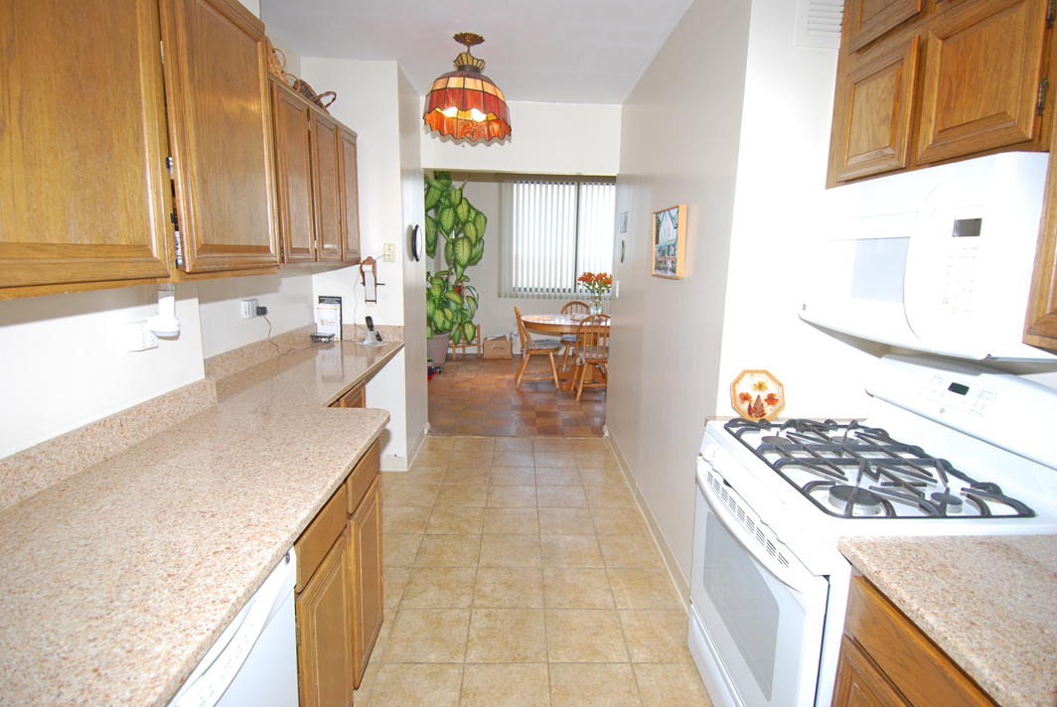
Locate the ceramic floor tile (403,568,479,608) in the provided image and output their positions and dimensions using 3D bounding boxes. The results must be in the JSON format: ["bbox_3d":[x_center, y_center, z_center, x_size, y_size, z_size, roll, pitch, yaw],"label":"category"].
[{"bbox_3d":[-0.393,1.053,2.374,0.301,0.010,0.296,1,11,-1],"label":"ceramic floor tile"}]

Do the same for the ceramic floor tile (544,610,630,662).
[{"bbox_3d":[0.225,1.115,2.091,0.301,0.010,0.296,1,11,-1],"label":"ceramic floor tile"}]

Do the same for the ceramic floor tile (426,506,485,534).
[{"bbox_3d":[-0.408,0.948,2.998,0.305,0.010,0.305,0,10,-1],"label":"ceramic floor tile"}]

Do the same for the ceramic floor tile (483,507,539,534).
[{"bbox_3d":[-0.096,0.942,2.964,0.303,0.010,0.300,1,11,-1],"label":"ceramic floor tile"}]

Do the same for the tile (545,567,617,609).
[{"bbox_3d":[0.220,1.057,2.381,0.303,0.010,0.300,1,11,-1],"label":"tile"}]

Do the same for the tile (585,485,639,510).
[{"bbox_3d":[0.513,0.893,3.271,0.301,0.010,0.296,1,11,-1],"label":"tile"}]

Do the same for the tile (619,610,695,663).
[{"bbox_3d":[0.530,1.116,2.092,0.303,0.010,0.300,1,11,-1],"label":"tile"}]

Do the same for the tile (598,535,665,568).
[{"bbox_3d":[0.522,1.010,2.711,0.305,0.010,0.305,0,10,-1],"label":"tile"}]

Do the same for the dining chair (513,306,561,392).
[{"bbox_3d":[0.119,-0.089,6.145,0.540,0.925,0.450,0,10,-6],"label":"dining chair"}]

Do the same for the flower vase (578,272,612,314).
[{"bbox_3d":[0.744,-0.640,5.866,0.420,0.553,0.400,1,11,-1],"label":"flower vase"}]

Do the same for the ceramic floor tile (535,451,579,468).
[{"bbox_3d":[0.197,0.777,3.852,0.303,0.010,0.300,1,11,-1],"label":"ceramic floor tile"}]

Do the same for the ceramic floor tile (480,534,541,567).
[{"bbox_3d":[-0.091,1.000,2.673,0.301,0.010,0.296,1,11,-1],"label":"ceramic floor tile"}]

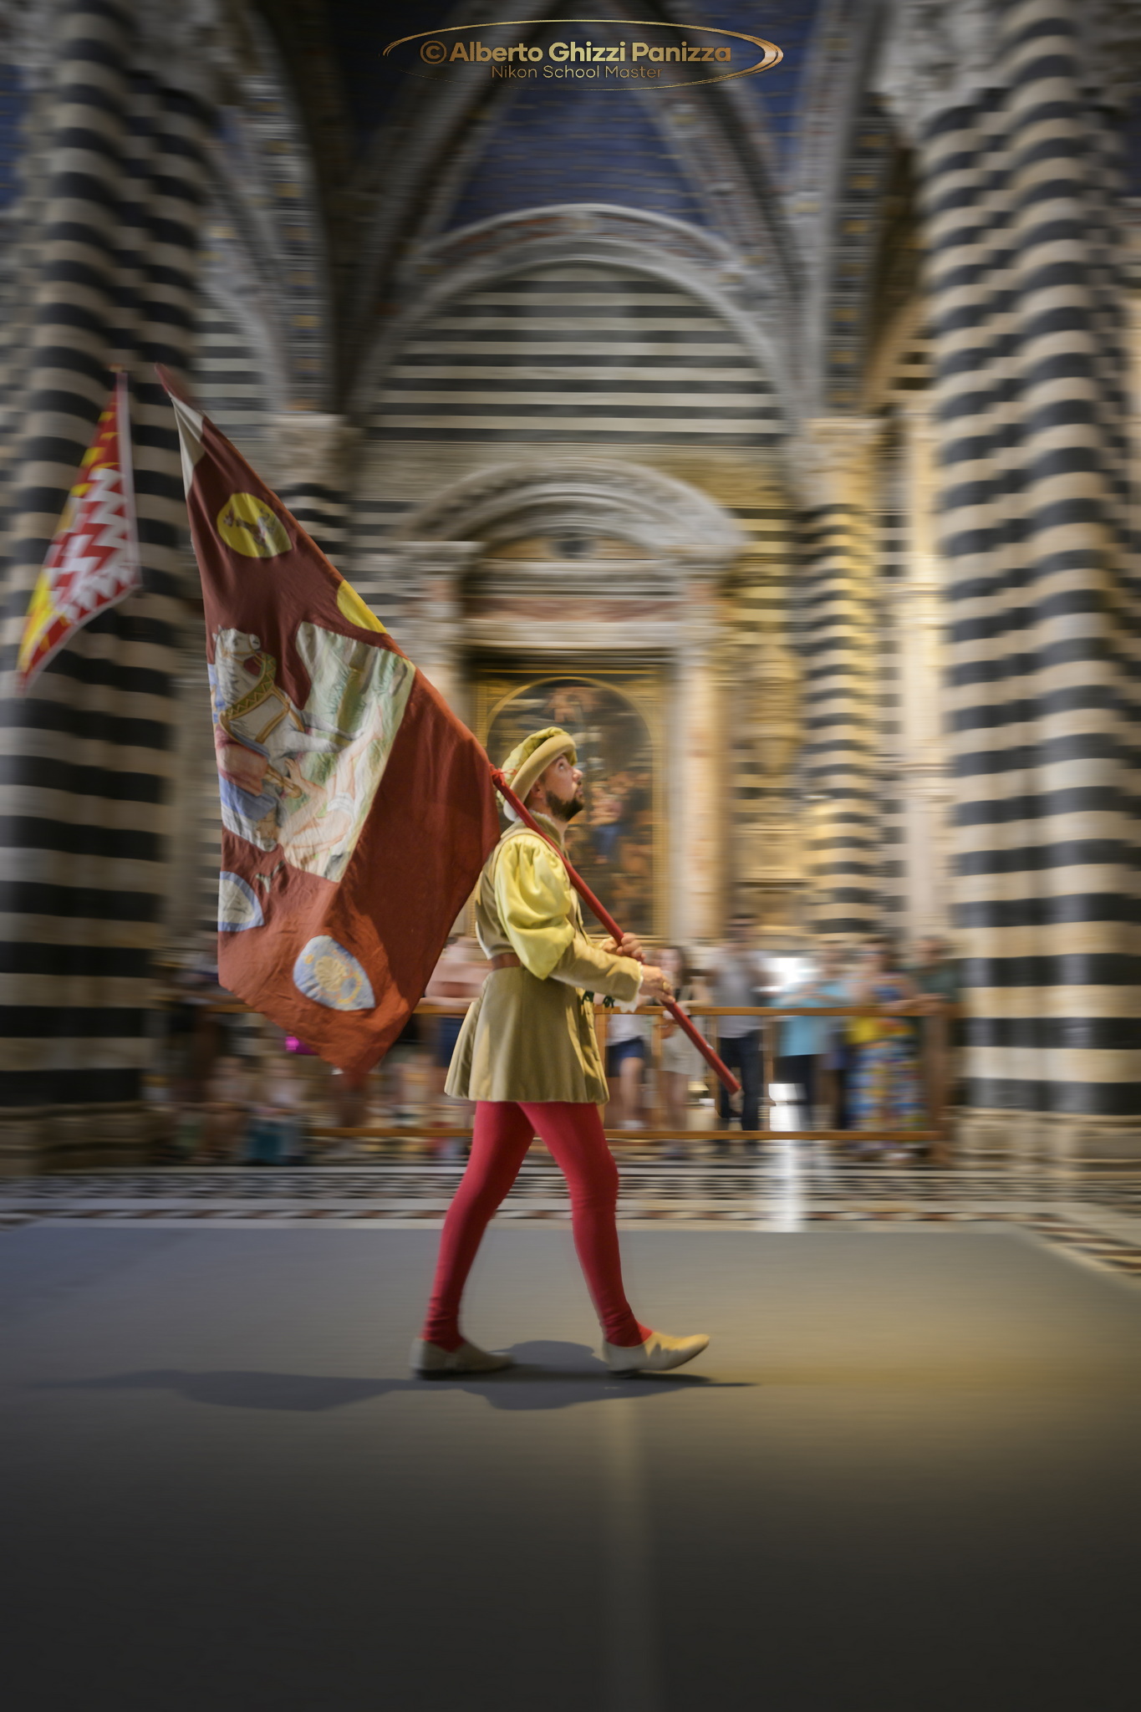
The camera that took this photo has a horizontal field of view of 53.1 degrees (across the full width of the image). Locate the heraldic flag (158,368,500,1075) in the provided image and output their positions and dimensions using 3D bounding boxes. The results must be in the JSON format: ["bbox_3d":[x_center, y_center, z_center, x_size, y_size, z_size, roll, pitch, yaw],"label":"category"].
[{"bbox_3d":[-0.696,-0.431,3.164,1.020,2.030,0.320,1,-8,0],"label":"heraldic flag"}]

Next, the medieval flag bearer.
[{"bbox_3d":[-0.020,0.504,3.191,0.810,1.780,0.580,1,-8,-2],"label":"medieval flag bearer"}]

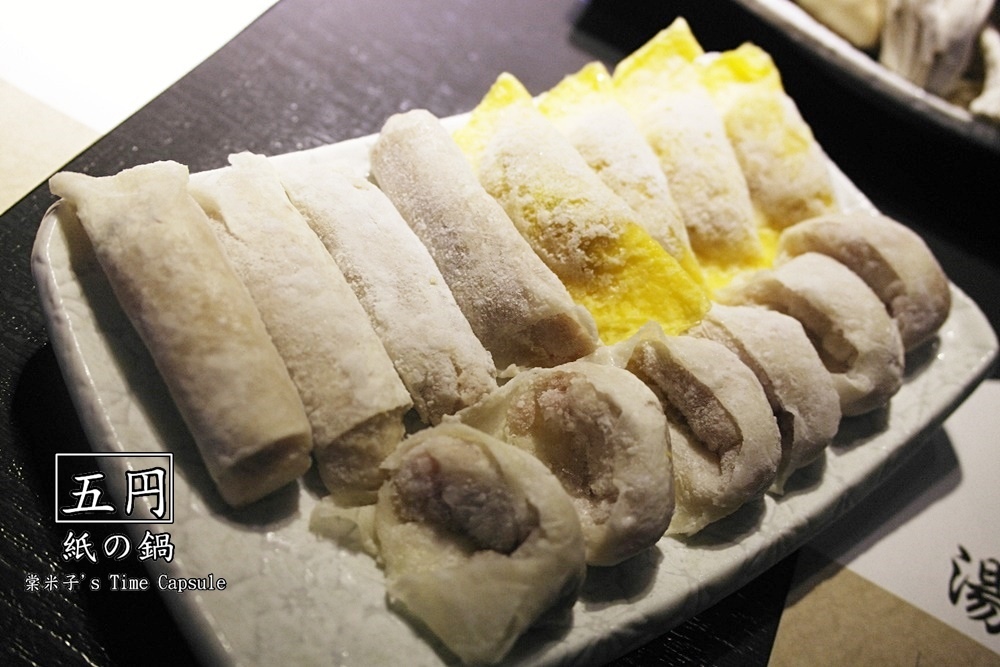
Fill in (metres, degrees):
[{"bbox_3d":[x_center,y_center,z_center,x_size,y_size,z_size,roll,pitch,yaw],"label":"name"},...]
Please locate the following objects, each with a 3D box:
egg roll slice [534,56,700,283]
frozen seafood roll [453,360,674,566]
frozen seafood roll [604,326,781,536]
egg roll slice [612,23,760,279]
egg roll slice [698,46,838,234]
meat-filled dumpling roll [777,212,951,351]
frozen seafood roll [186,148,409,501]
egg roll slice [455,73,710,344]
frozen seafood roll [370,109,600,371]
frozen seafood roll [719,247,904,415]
[{"bbox_3d":[0.037,-0.051,0.301,0.030,0.023,0.078,-17,69,-30],"label":"egg roll slice"},{"bbox_3d":[0.018,0.028,0.230,0.033,0.032,0.051,-25,64,-33],"label":"frozen seafood roll"},{"bbox_3d":[0.049,0.022,0.246,0.030,0.032,0.051,-16,59,-30],"label":"frozen seafood roll"},{"bbox_3d":[0.062,-0.059,0.313,0.030,0.023,0.086,-6,65,-24],"label":"egg roll slice"},{"bbox_3d":[0.088,-0.065,0.330,0.030,0.023,0.072,-6,65,-24],"label":"egg roll slice"},{"bbox_3d":[0.111,-0.017,0.301,0.050,0.030,0.029,41,51,15],"label":"meat-filled dumpling roll"},{"bbox_3d":[-0.047,-0.003,0.232,0.025,0.023,0.083,-17,67,-30],"label":"frozen seafood roll"},{"bbox_3d":[0.021,-0.034,0.280,0.036,0.024,0.085,-27,72,-34],"label":"egg roll slice"},{"bbox_3d":[-0.006,-0.026,0.267,0.024,0.023,0.080,-21,66,-32],"label":"frozen seafood roll"},{"bbox_3d":[0.090,-0.001,0.281,0.029,0.030,0.051,-27,65,-34],"label":"frozen seafood roll"}]

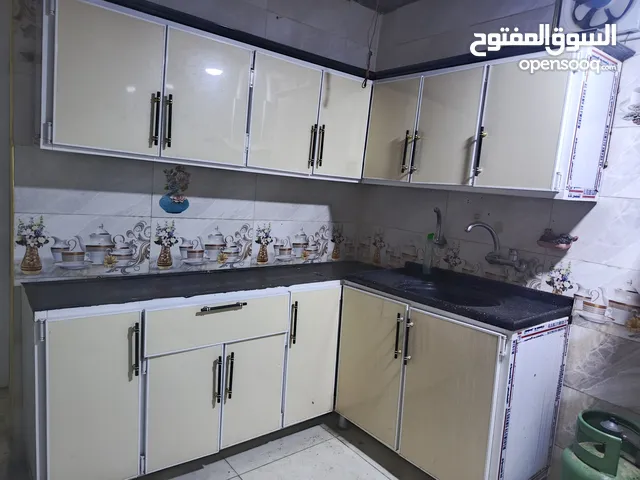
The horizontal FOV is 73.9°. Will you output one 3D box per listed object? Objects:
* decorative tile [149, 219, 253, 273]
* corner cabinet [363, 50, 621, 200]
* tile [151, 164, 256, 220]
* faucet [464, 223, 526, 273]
[{"bbox_3d":[-0.653,0.025,2.419,0.600,0.300,0.015,-1,9,-38],"label":"decorative tile"},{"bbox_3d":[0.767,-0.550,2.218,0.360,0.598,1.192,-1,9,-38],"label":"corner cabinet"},{"bbox_3d":[-0.627,-0.272,2.381,0.600,0.300,0.015,-1,9,-38],"label":"tile"},{"bbox_3d":[0.892,0.034,2.146,0.260,0.220,0.205,-1,9,-38],"label":"faucet"}]

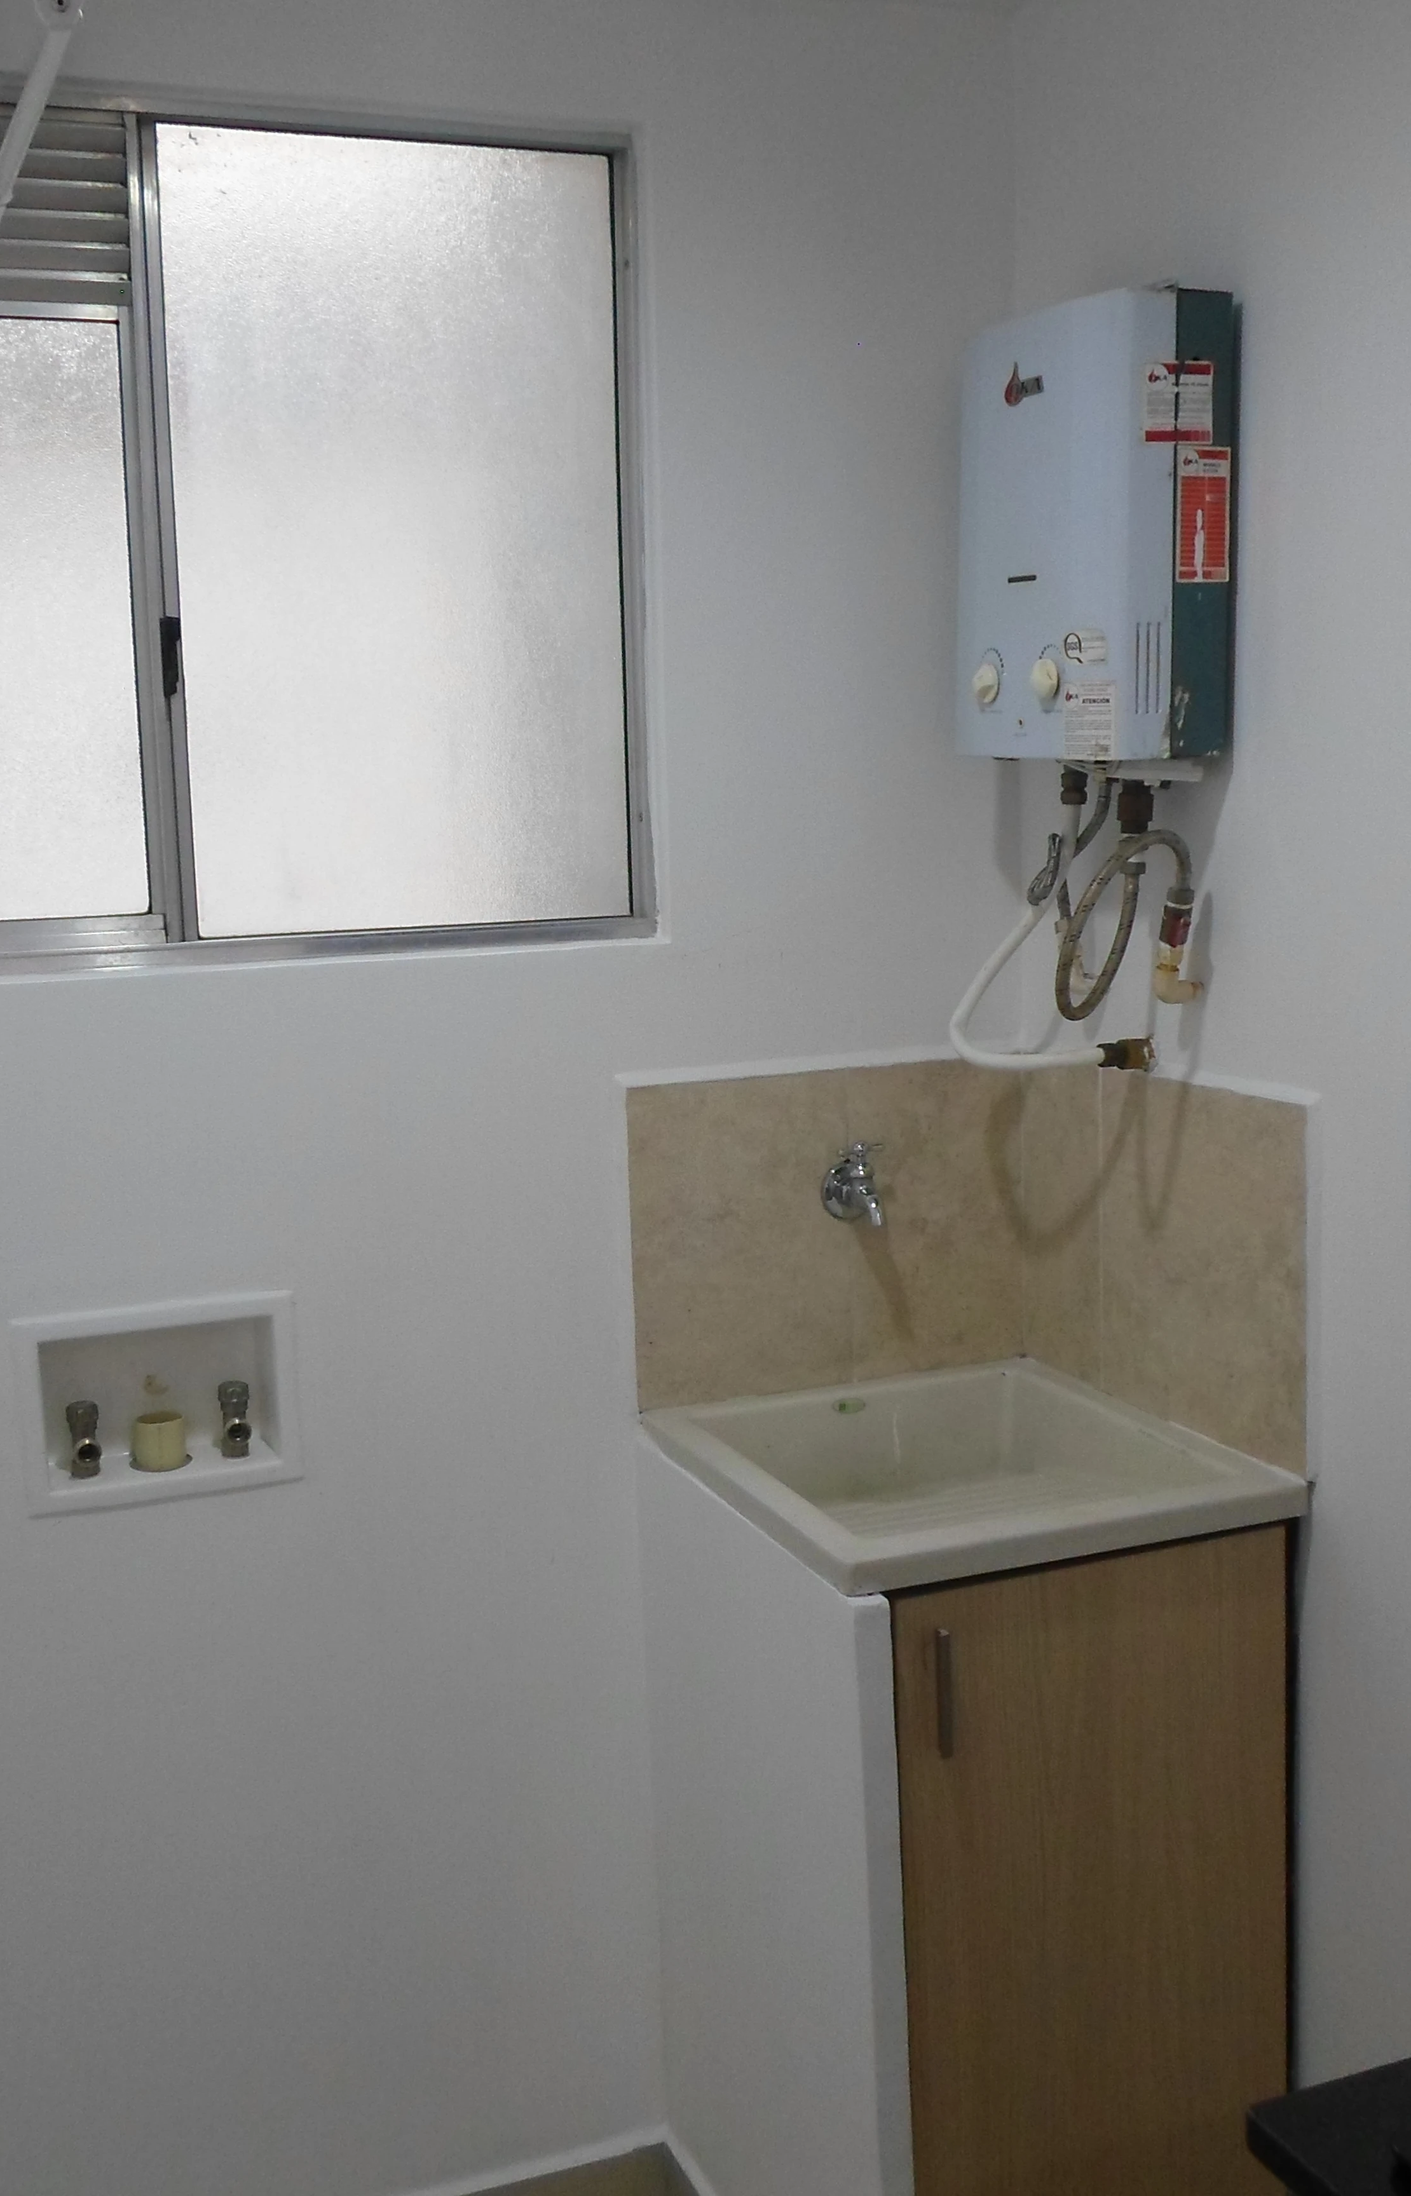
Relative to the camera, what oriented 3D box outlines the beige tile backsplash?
[{"bbox_3d":[0.231,0.169,2.035,0.459,0.345,0.518,-4,8,-20],"label":"beige tile backsplash"}]

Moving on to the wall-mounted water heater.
[{"bbox_3d":[0.353,-0.525,1.991,0.123,0.408,0.290,-5,11,-25],"label":"wall-mounted water heater"}]

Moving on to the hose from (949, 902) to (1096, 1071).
[{"bbox_3d":[0.296,-0.116,2.043,0.158,0.162,0.078,-4,8,-20],"label":"hose"}]

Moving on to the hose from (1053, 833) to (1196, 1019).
[{"bbox_3d":[0.393,-0.165,2.047,0.080,0.183,0.200,-4,8,-20],"label":"hose"}]

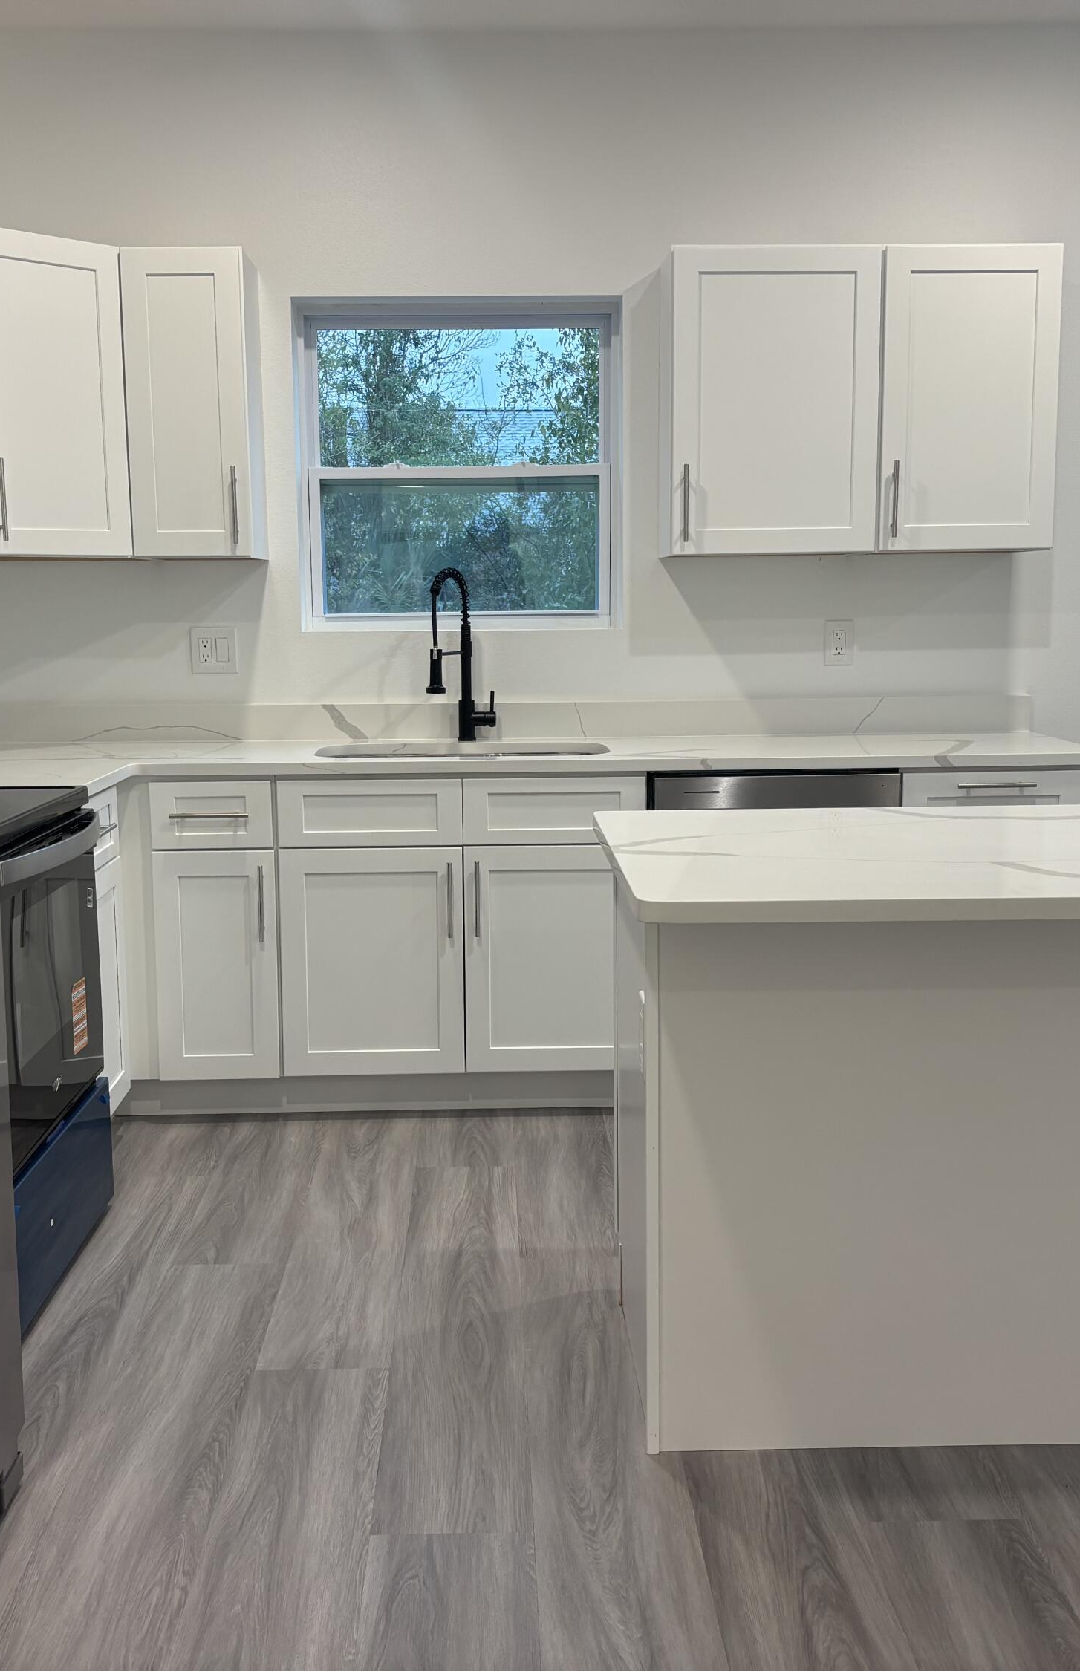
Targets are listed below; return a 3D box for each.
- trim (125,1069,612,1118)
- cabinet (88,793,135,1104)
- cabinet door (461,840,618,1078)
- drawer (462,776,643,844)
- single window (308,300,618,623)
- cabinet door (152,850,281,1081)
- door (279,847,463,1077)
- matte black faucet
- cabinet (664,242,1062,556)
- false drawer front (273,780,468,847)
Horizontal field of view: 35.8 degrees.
[{"bbox_3d":[-0.381,0.647,4.275,1.305,0.112,0.020,-1,8,-2],"label":"trim"},{"bbox_3d":[-1.291,0.299,3.814,0.600,0.810,0.380,-1,8,-1],"label":"cabinet"},{"bbox_3d":[0.044,0.311,4.181,0.451,0.575,0.020,-1,8,-1],"label":"cabinet door"},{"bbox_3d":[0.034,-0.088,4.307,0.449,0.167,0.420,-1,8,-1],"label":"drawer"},{"bbox_3d":[-0.233,-1.043,4.741,0.890,0.890,0.080,-1,8,-1],"label":"single window"},{"bbox_3d":[-0.801,0.322,4.166,0.298,0.575,0.020,-1,8,-1],"label":"cabinet door"},{"bbox_3d":[-0.414,0.317,4.173,0.451,0.575,0.020,-1,8,-1],"label":"door"},{"bbox_3d":[-0.213,-0.481,4.484,0.132,0.470,0.247,2,9,16],"label":"matte black faucet"},{"bbox_3d":[0.830,-1.135,4.442,0.991,0.766,0.330,-1,8,-2],"label":"cabinet"},{"bbox_3d":[-0.413,-0.052,4.071,0.452,0.163,0.020,-1,8,-1],"label":"false drawer front"}]

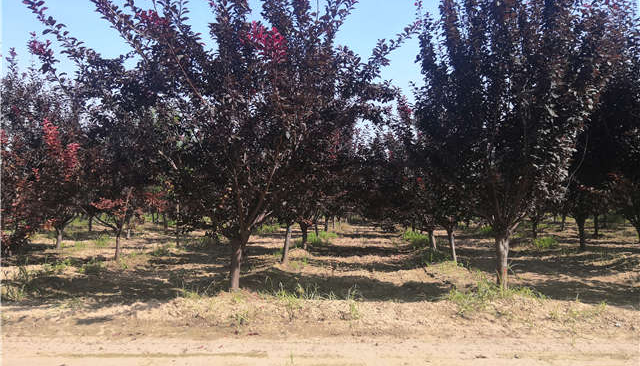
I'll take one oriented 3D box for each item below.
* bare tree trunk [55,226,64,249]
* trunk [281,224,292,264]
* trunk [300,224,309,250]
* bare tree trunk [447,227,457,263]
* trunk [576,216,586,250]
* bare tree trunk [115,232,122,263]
[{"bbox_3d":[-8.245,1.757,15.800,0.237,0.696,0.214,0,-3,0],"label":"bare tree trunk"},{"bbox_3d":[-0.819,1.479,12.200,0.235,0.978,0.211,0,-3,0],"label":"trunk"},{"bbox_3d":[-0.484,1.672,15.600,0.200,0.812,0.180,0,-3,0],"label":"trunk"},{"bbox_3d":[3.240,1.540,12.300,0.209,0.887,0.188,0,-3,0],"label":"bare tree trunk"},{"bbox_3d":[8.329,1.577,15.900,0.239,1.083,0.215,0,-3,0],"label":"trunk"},{"bbox_3d":[-5.005,1.602,12.400,0.189,0.795,0.170,0,-3,0],"label":"bare tree trunk"}]

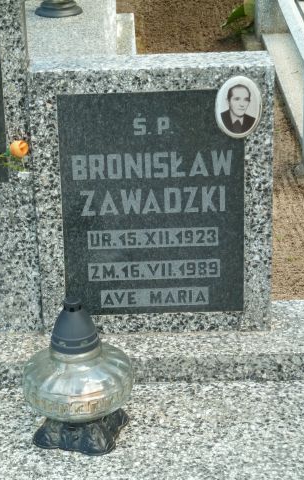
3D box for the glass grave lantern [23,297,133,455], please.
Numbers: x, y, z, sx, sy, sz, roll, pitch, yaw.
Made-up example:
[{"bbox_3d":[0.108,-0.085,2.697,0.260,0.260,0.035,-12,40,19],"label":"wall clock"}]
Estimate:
[{"bbox_3d":[-0.129,0.224,2.332,0.192,0.250,0.192,-1,19,0],"label":"glass grave lantern"}]

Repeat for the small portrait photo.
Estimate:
[{"bbox_3d":[0.162,-0.249,2.501,0.088,0.121,0.012,-2,19,-1],"label":"small portrait photo"}]

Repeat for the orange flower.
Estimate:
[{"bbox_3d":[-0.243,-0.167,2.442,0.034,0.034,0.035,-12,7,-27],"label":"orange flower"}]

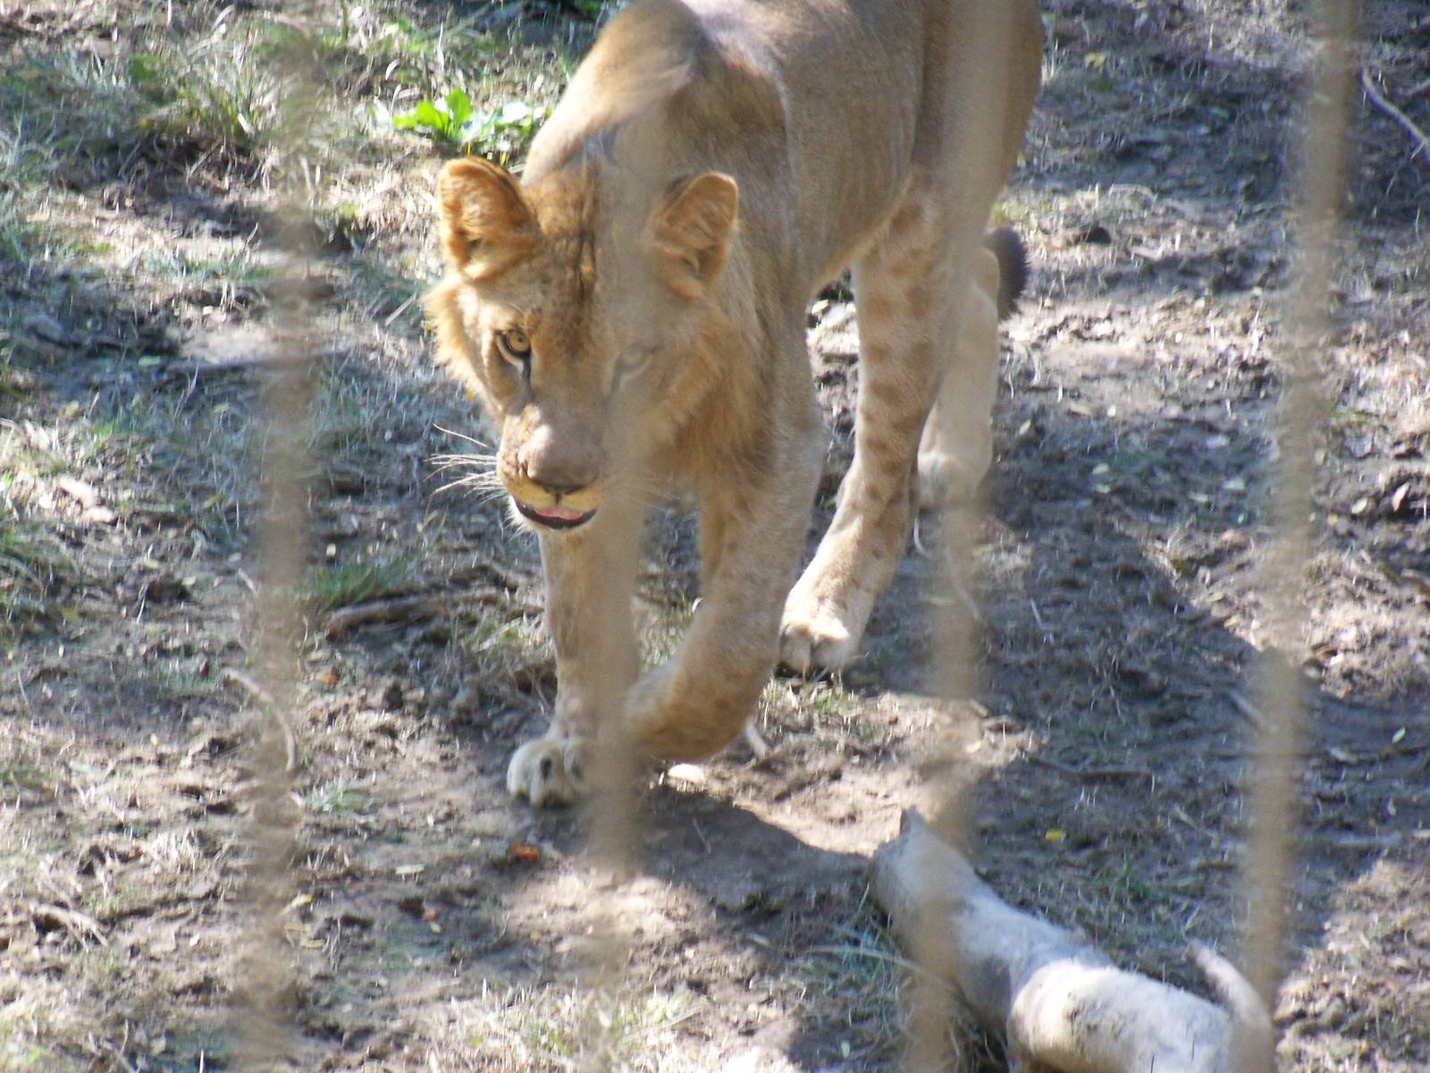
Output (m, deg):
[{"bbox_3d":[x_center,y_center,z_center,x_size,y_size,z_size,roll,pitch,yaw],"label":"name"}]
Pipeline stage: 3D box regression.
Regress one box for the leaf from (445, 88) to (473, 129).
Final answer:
[{"bbox_3d":[-0.301,-0.503,12.000,0.034,0.045,0.020,0,19,0],"label":"leaf"}]

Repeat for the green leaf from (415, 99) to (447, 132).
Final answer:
[{"bbox_3d":[-0.334,-0.495,12.000,0.039,0.033,0.027,0,19,0],"label":"green leaf"}]

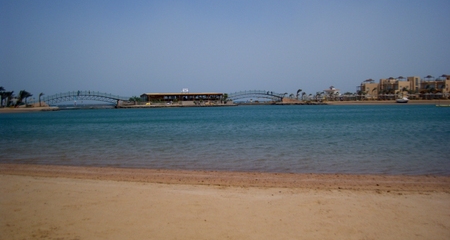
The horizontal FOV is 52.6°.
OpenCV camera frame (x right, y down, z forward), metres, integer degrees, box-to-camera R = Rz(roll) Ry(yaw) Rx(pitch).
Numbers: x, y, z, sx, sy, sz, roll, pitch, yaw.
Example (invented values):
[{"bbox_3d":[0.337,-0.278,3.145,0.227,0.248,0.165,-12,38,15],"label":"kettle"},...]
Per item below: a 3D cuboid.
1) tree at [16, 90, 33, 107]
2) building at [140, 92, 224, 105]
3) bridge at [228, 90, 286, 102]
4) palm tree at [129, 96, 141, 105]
[{"bbox_3d":[-60.780,-6.430,138.000,4.700,5.400,4.400,-2,3,-24],"label":"tree"},{"bbox_3d":[-15.220,-7.720,165.000,29.500,4.500,9.000,-2,3,-26],"label":"building"},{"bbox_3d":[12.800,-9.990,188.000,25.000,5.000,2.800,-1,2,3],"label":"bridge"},{"bbox_3d":[-31.410,-6.700,158.000,4.000,3.600,3.800,-2,2,-11],"label":"palm tree"}]

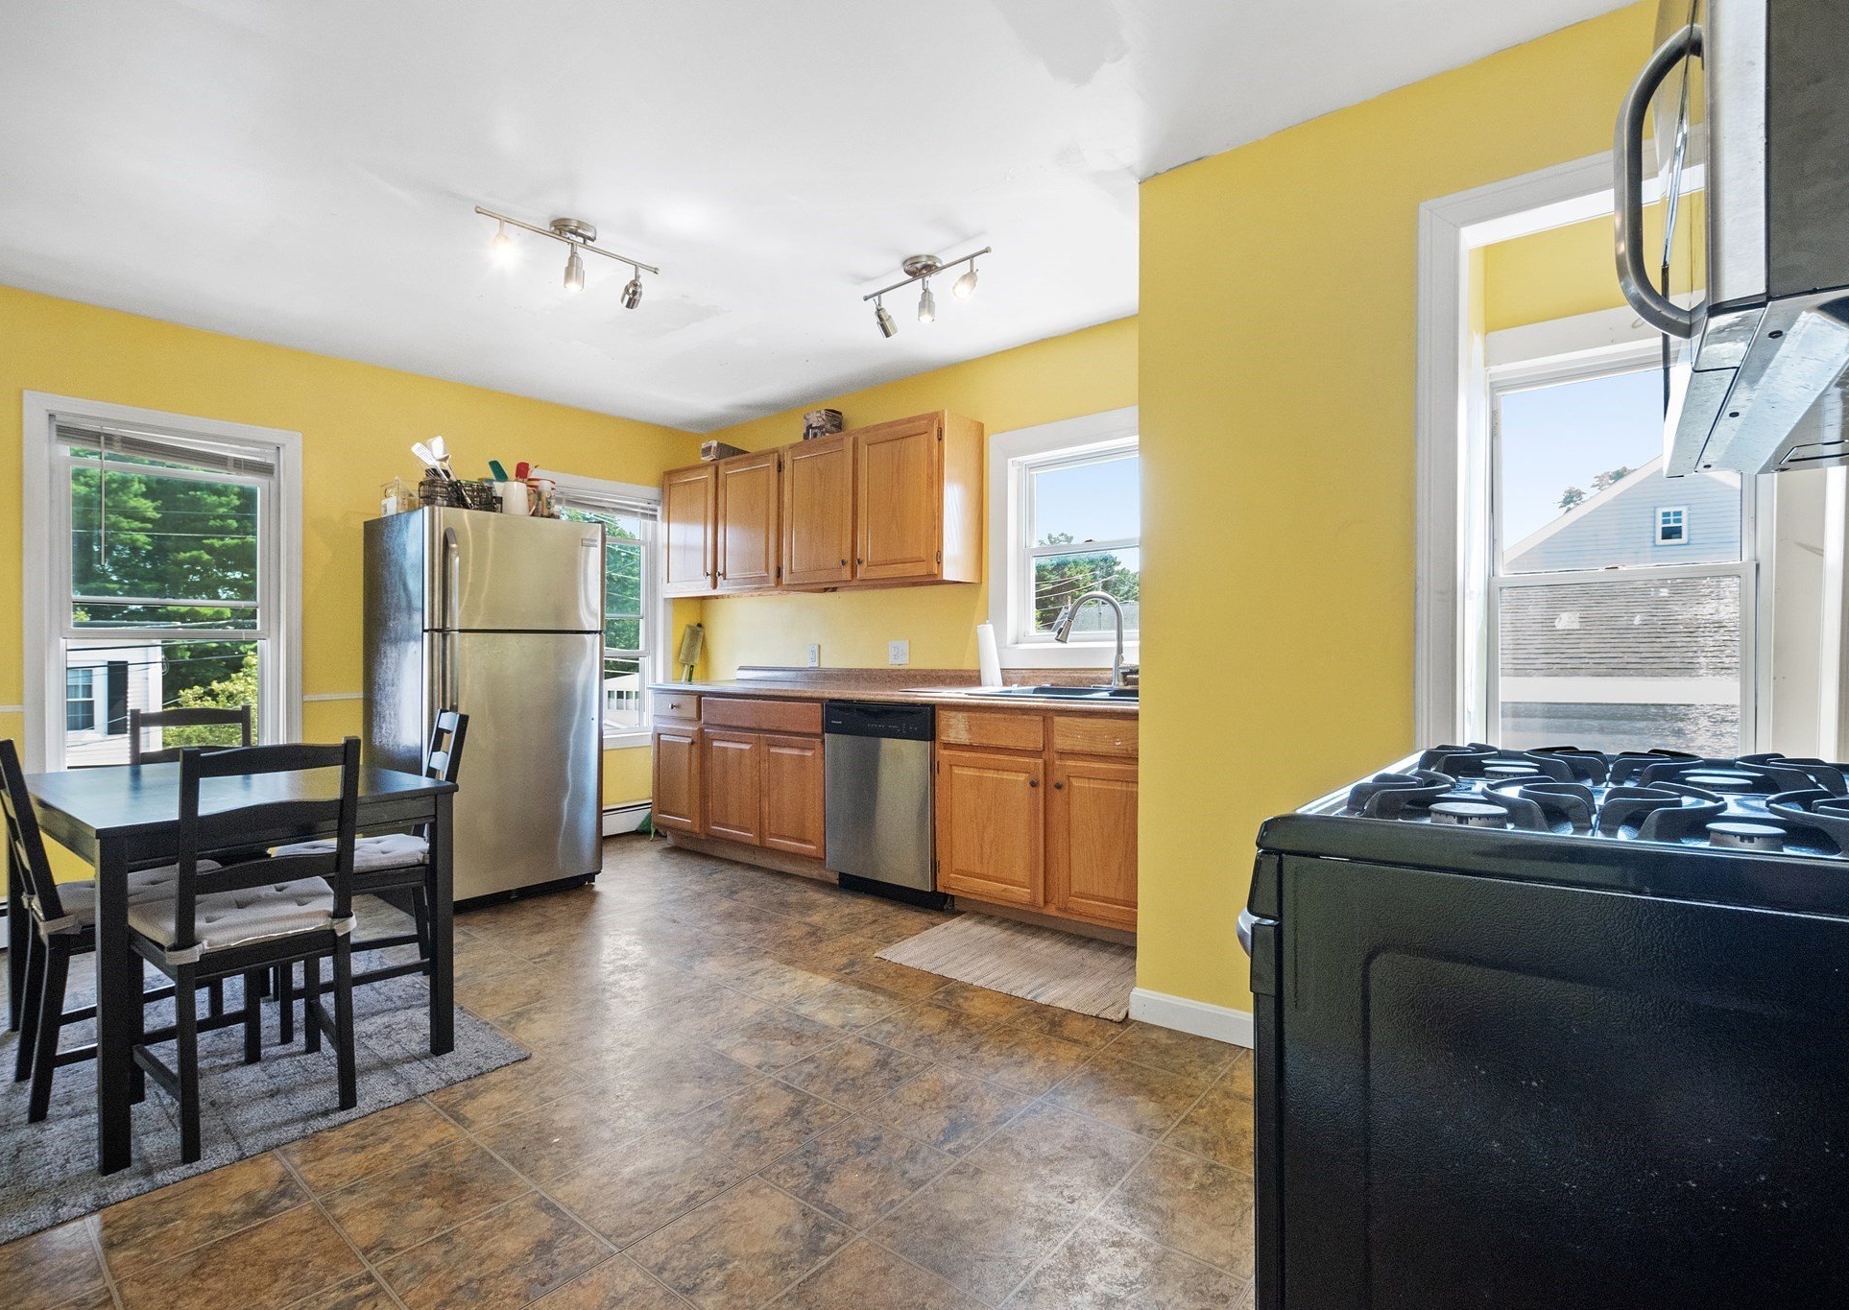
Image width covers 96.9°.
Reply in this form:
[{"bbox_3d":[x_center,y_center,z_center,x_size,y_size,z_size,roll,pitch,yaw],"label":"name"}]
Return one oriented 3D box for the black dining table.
[{"bbox_3d":[-1.960,0.715,2.318,1.160,0.735,0.725,0,0,37],"label":"black dining table"}]

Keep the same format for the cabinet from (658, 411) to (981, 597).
[{"bbox_3d":[-0.641,-0.726,4.454,2.040,0.763,0.330,0,0,36],"label":"cabinet"}]

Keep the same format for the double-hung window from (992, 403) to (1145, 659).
[{"bbox_3d":[0.721,-0.499,3.694,0.970,1.100,0.100,0,0,36],"label":"double-hung window"}]

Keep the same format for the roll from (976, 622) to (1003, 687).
[{"bbox_3d":[0.305,0.000,3.790,0.105,0.300,0.105,0,0,0],"label":"roll"}]

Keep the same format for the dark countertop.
[{"bbox_3d":[-0.141,0.151,3.895,2.900,0.150,0.645,0,0,36],"label":"dark countertop"}]

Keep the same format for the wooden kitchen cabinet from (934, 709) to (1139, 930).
[{"bbox_3d":[0.646,0.604,3.292,1.070,0.780,0.591,0,0,38],"label":"wooden kitchen cabinet"}]

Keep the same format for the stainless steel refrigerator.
[{"bbox_3d":[-2.050,0.241,3.830,0.740,1.710,0.760,0,0,38],"label":"stainless steel refrigerator"}]

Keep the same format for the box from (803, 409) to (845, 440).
[{"bbox_3d":[-0.535,-1.189,4.346,0.156,0.149,0.137,0,0,37],"label":"box"}]

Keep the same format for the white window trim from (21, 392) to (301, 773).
[{"bbox_3d":[-3.225,-0.230,3.527,0.120,1.600,0.875,0,0,44],"label":"white window trim"}]

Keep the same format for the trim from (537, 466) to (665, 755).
[{"bbox_3d":[-1.909,-0.235,4.867,0.120,1.600,0.875,0,0,44],"label":"trim"}]

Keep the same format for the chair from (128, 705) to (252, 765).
[{"bbox_3d":[-2.330,0.636,2.662,0.480,0.890,0.400,0,0,41],"label":"chair"}]

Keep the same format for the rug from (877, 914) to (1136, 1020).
[{"bbox_3d":[0.367,1.087,2.892,0.910,0.012,0.580,0,0,36],"label":"rug"}]

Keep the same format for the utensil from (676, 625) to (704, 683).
[{"bbox_3d":[-1.473,-0.010,5.150,0.130,0.370,0.060,12,-3,-31],"label":"utensil"}]

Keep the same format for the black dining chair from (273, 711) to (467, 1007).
[{"bbox_3d":[-1.735,0.637,2.555,0.480,0.900,0.420,0,0,-41],"label":"black dining chair"}]

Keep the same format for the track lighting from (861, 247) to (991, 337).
[{"bbox_3d":[-0.005,-1.310,2.931,0.589,0.245,0.140,0,0,41],"label":"track lighting"}]

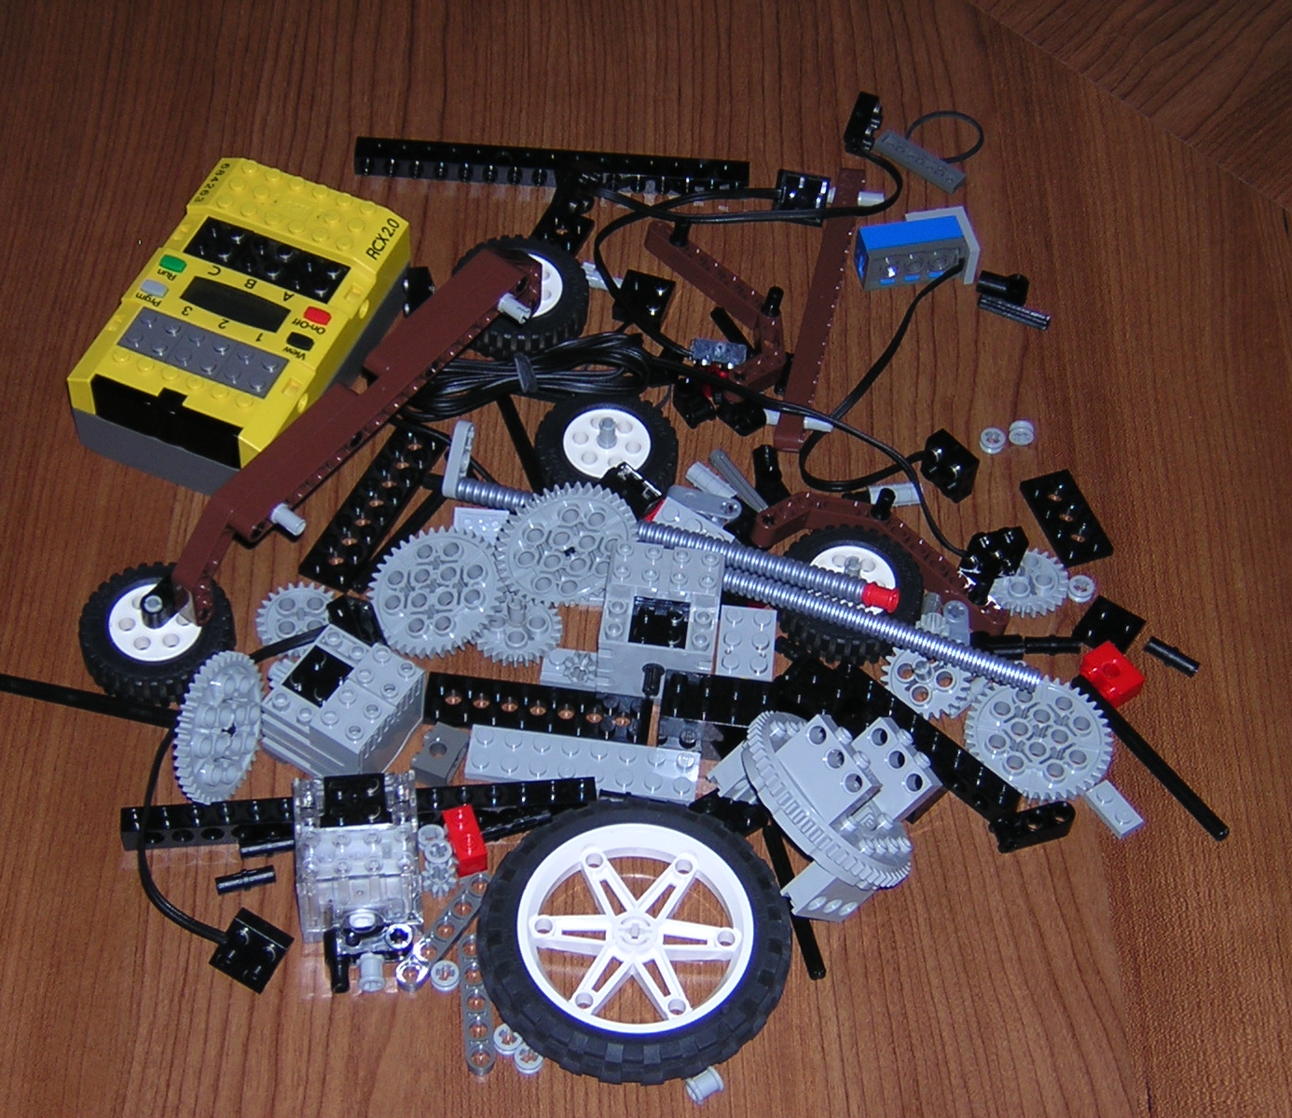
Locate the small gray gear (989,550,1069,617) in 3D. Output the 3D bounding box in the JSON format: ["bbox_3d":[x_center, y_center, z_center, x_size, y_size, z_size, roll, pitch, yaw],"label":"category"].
[{"bbox_3d":[0.111,0.007,0.783,0.026,0.008,0.026,5,54,0],"label":"small gray gear"}]

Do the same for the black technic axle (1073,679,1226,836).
[{"bbox_3d":[0.141,0.056,0.752,0.005,0.005,0.063,-30,61,-23],"label":"black technic axle"}]

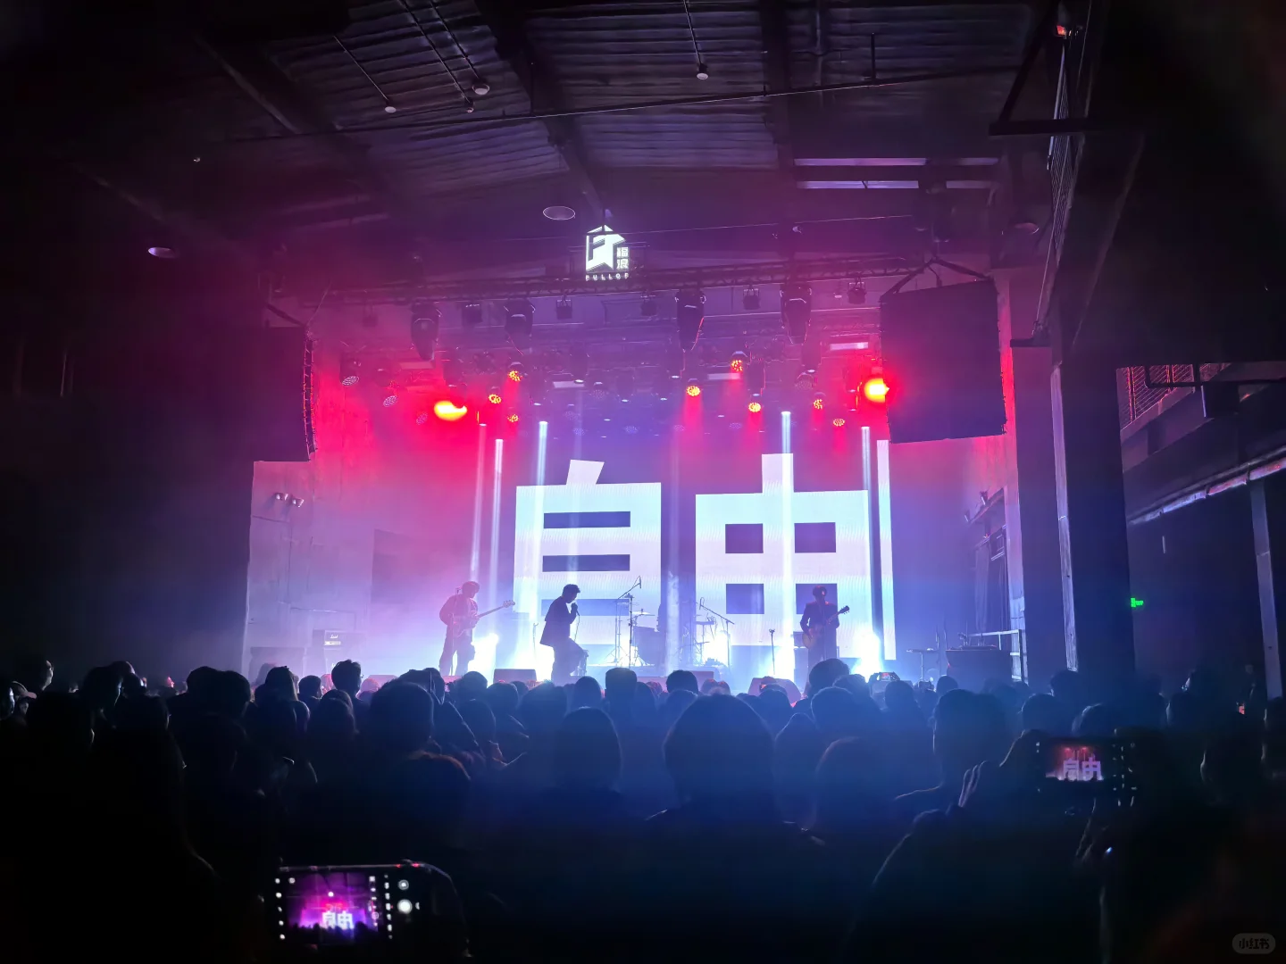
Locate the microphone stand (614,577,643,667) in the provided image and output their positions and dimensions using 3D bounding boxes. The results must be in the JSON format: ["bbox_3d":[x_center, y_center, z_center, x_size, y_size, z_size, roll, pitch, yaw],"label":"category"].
[{"bbox_3d":[-0.232,2.235,15.994,0.450,1.400,0.450,-1,-9,11],"label":"microphone stand"}]

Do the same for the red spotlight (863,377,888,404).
[{"bbox_3d":[4.153,-1.659,17.911,0.400,0.460,0.360,-2,-9,13],"label":"red spotlight"}]

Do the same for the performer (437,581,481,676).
[{"bbox_3d":[-2.707,2.308,14.771,0.420,1.710,0.550,-7,-11,38],"label":"performer"}]

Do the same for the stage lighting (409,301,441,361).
[{"bbox_3d":[-3.177,-2.200,14.663,0.350,0.780,0.310,-1,-8,10],"label":"stage lighting"}]

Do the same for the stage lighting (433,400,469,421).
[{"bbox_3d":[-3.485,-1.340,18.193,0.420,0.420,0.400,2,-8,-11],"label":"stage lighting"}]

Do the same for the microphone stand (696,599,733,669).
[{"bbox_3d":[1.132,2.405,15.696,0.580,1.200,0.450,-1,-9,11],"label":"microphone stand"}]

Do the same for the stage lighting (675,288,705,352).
[{"bbox_3d":[0.642,-2.199,13.638,0.390,0.800,0.360,-1,-9,11],"label":"stage lighting"}]

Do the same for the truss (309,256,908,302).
[{"bbox_3d":[-0.567,-2.842,14.270,8.473,0.260,0.260,-1,-8,10],"label":"truss"}]

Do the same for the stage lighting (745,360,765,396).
[{"bbox_3d":[1.919,-1.778,17.252,0.333,0.536,0.283,-1,-8,10],"label":"stage lighting"}]

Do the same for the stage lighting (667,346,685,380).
[{"bbox_3d":[0.524,-1.917,16.093,0.280,0.480,0.250,-1,-8,10],"label":"stage lighting"}]

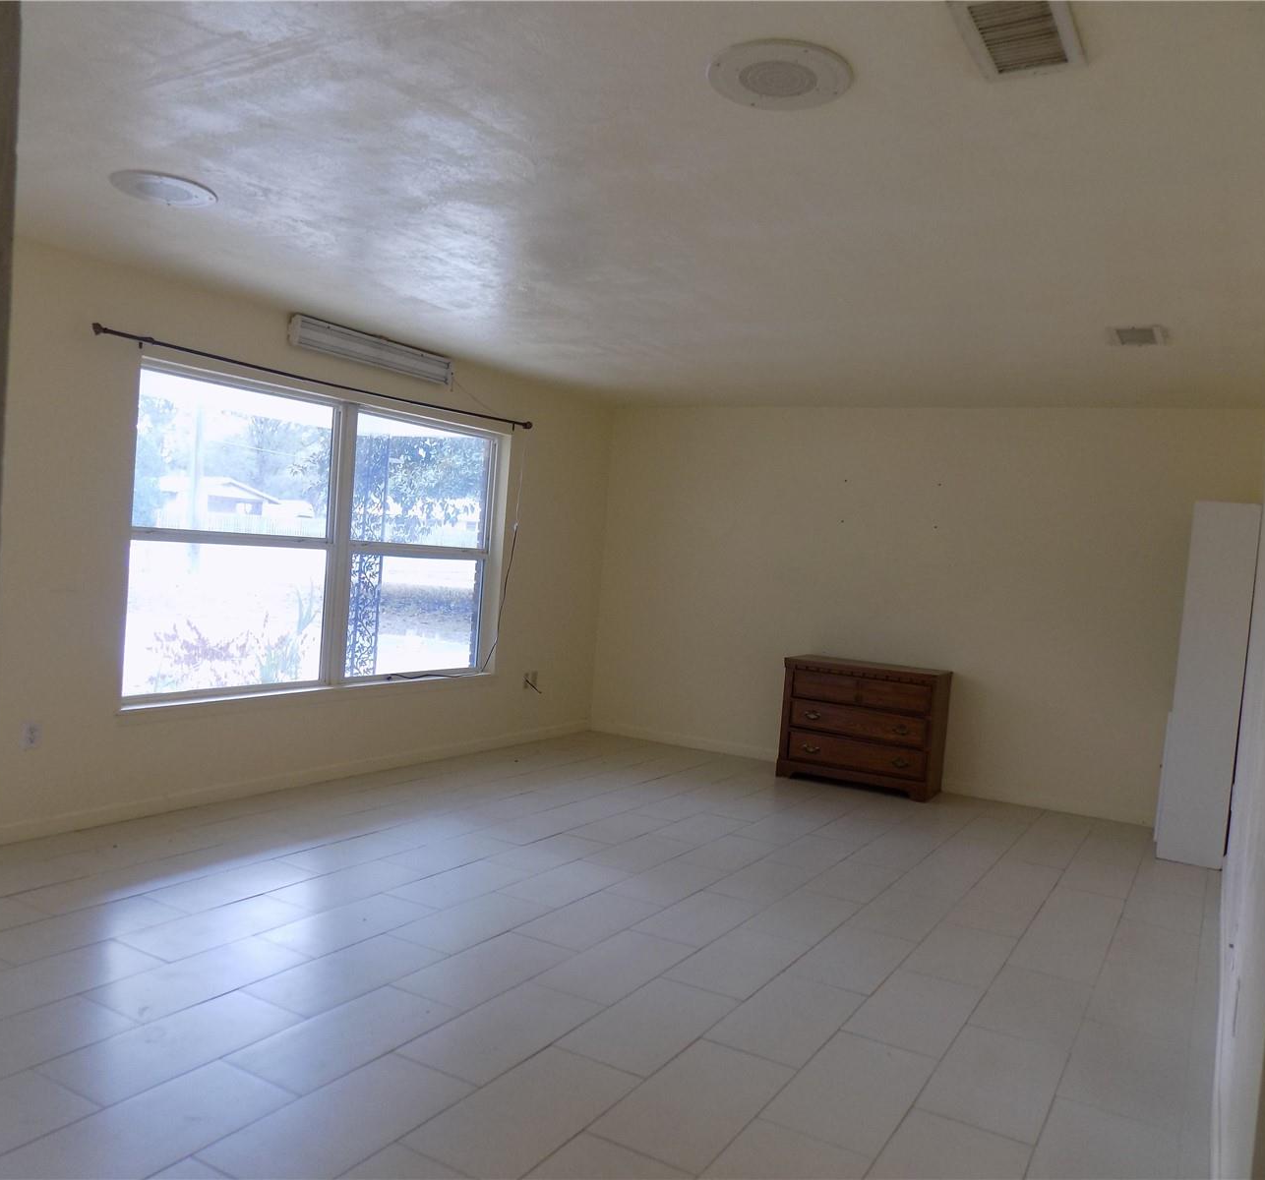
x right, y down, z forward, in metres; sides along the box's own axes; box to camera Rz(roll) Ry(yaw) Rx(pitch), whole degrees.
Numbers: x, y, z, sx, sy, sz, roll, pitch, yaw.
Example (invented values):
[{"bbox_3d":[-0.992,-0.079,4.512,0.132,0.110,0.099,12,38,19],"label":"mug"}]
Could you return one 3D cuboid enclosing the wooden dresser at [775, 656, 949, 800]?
[{"bbox_3d":[1.495,0.867,6.755,0.983,0.778,0.444,5,3,30],"label":"wooden dresser"}]

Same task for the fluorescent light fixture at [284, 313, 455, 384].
[{"bbox_3d":[-1.416,-1.316,5.810,0.101,0.161,1.200,5,3,30],"label":"fluorescent light fixture"}]

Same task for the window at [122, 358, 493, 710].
[{"bbox_3d":[-1.610,-0.248,5.888,0.121,1.593,2.710,5,3,30],"label":"window"}]

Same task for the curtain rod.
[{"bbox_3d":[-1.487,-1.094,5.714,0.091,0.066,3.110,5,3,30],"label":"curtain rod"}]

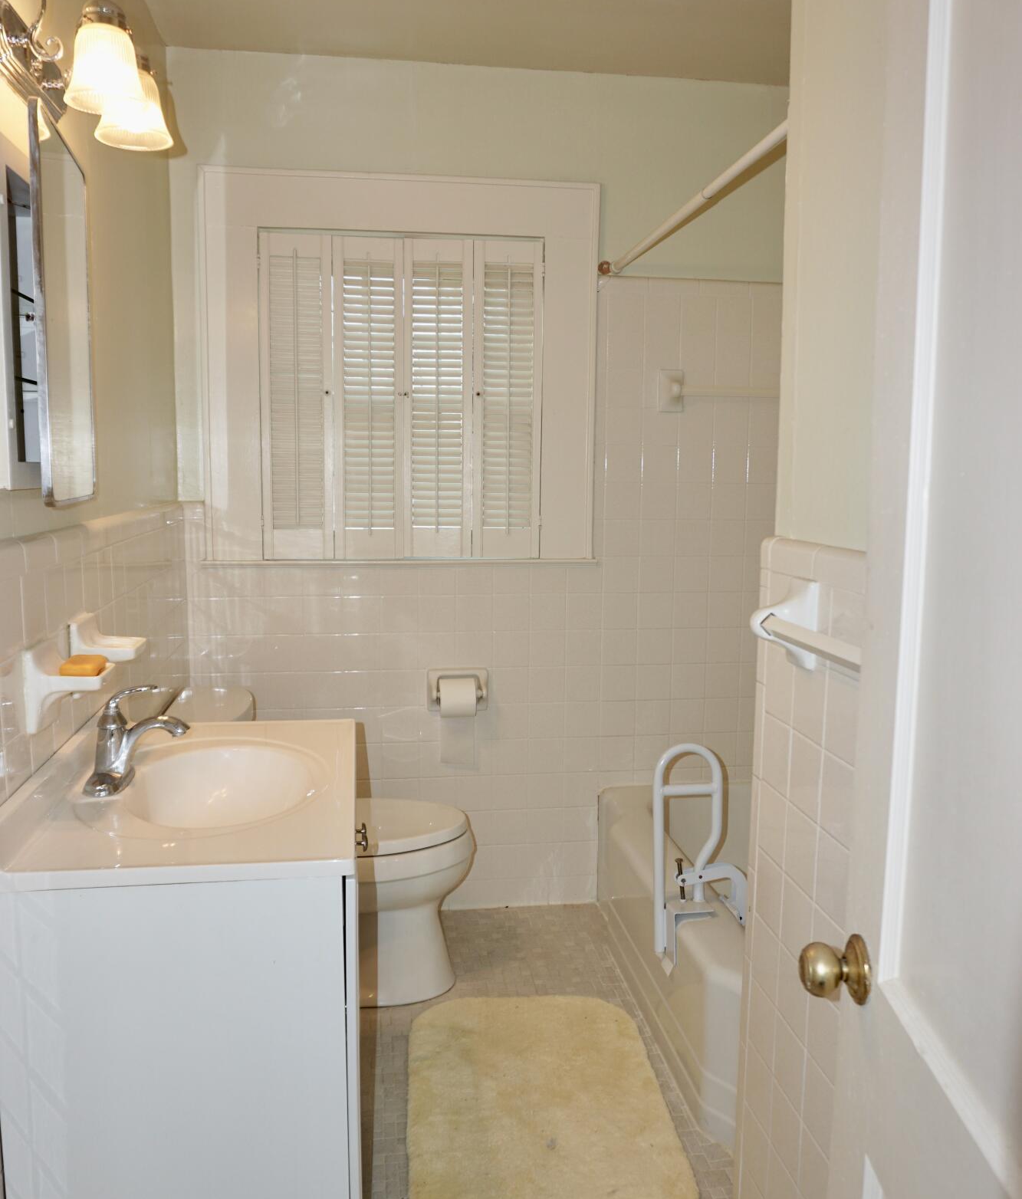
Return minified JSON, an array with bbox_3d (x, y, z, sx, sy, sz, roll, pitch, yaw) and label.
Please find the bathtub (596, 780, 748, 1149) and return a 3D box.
[{"bbox_3d":[0.700,0.834,2.529,0.755,0.380,1.350,-1,8,-8],"label":"bathtub"}]

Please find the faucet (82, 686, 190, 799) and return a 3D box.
[{"bbox_3d":[-0.632,0.230,1.737,0.172,0.173,0.140,-1,8,-8],"label":"faucet"}]

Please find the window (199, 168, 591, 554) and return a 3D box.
[{"bbox_3d":[-0.295,-0.631,2.880,1.110,1.070,0.090,-1,8,-8],"label":"window"}]

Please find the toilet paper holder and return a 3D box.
[{"bbox_3d":[-0.149,0.274,2.968,0.178,0.130,0.095,-1,8,-8],"label":"toilet paper holder"}]

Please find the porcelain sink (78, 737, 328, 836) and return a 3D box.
[{"bbox_3d":[-0.514,0.384,1.788,0.390,0.150,0.550,-1,8,-8],"label":"porcelain sink"}]

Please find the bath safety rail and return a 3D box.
[{"bbox_3d":[0.418,0.563,2.241,0.205,0.500,0.160,-1,8,-8],"label":"bath safety rail"}]

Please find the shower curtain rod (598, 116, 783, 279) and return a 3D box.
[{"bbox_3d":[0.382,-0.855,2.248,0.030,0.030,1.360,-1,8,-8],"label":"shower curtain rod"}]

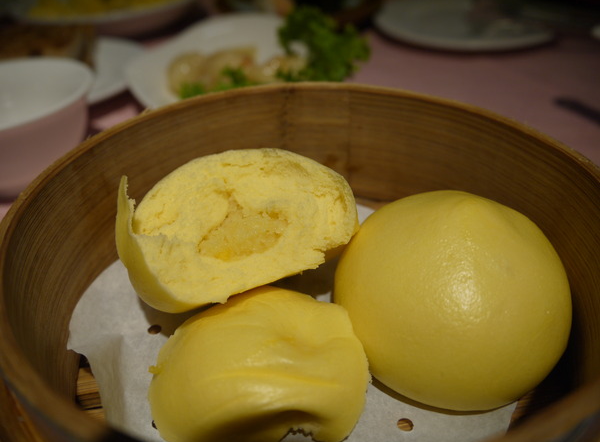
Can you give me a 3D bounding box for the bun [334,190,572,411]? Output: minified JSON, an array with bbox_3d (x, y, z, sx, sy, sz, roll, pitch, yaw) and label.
[{"bbox_3d":[0.044,0.018,0.143,0.067,0.049,0.067,-1,34,0],"label":"bun"}]

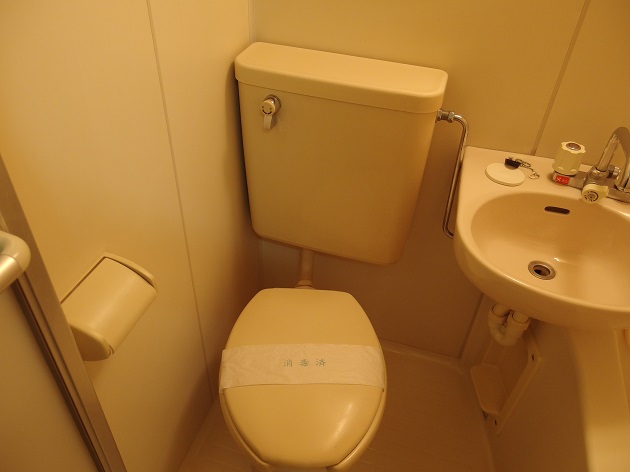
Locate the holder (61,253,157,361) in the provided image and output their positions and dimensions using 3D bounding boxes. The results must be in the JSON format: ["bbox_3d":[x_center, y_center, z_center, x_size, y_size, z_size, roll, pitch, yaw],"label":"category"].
[{"bbox_3d":[-0.330,0.122,0.821,0.090,0.109,0.143,12,40,12],"label":"holder"}]

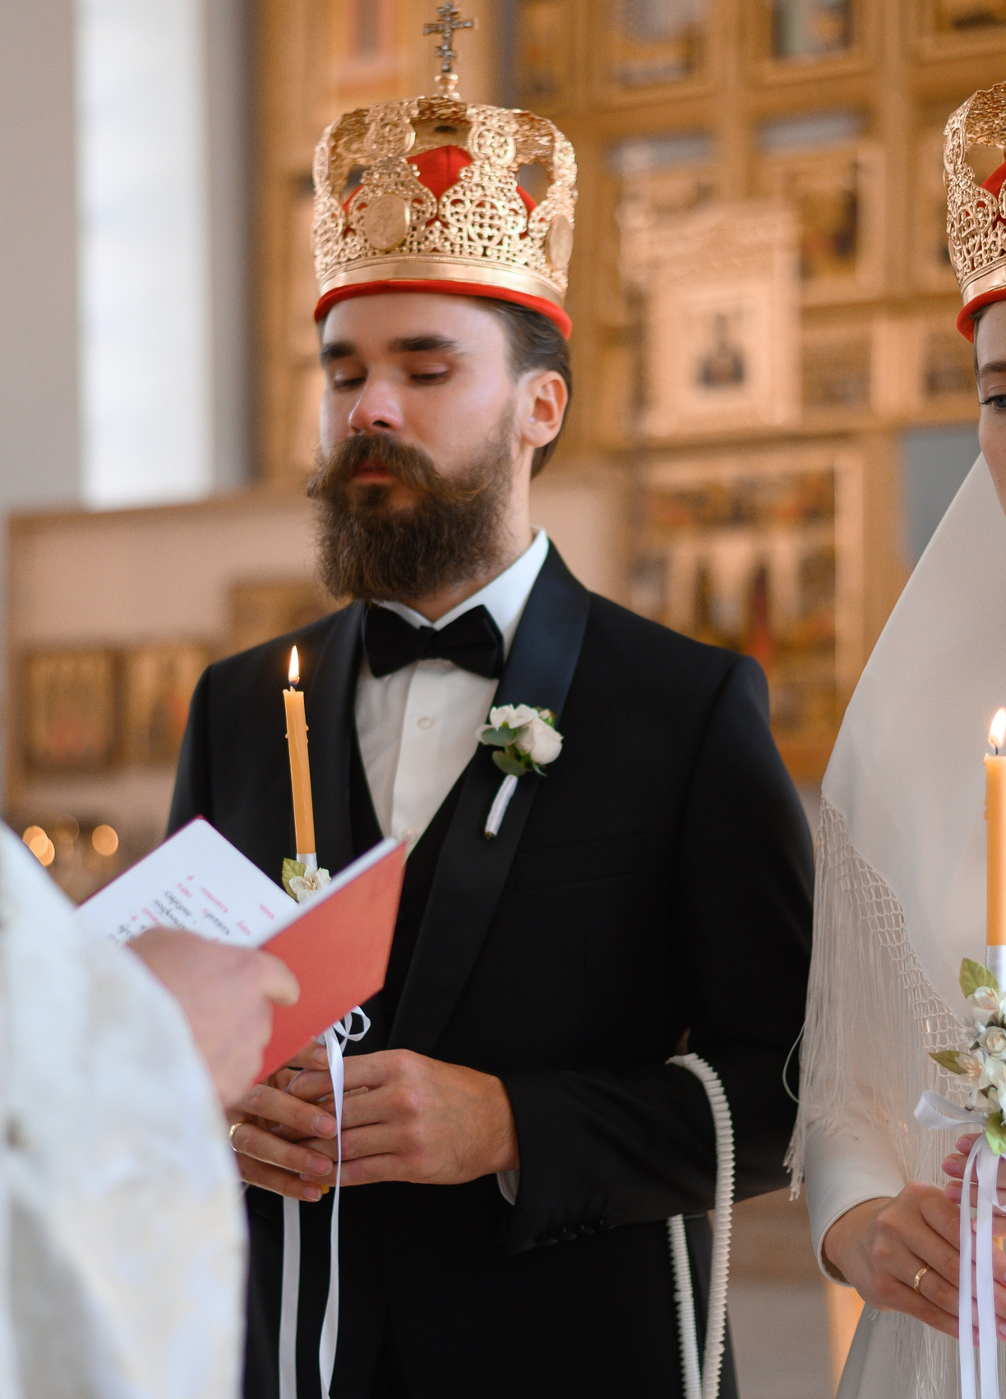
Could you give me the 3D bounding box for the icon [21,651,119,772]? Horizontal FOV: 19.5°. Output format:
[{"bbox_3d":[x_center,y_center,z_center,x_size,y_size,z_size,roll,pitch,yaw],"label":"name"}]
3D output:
[{"bbox_3d":[-0.944,0.023,6.400,0.240,0.275,0.030,-2,-3,26],"label":"icon"}]

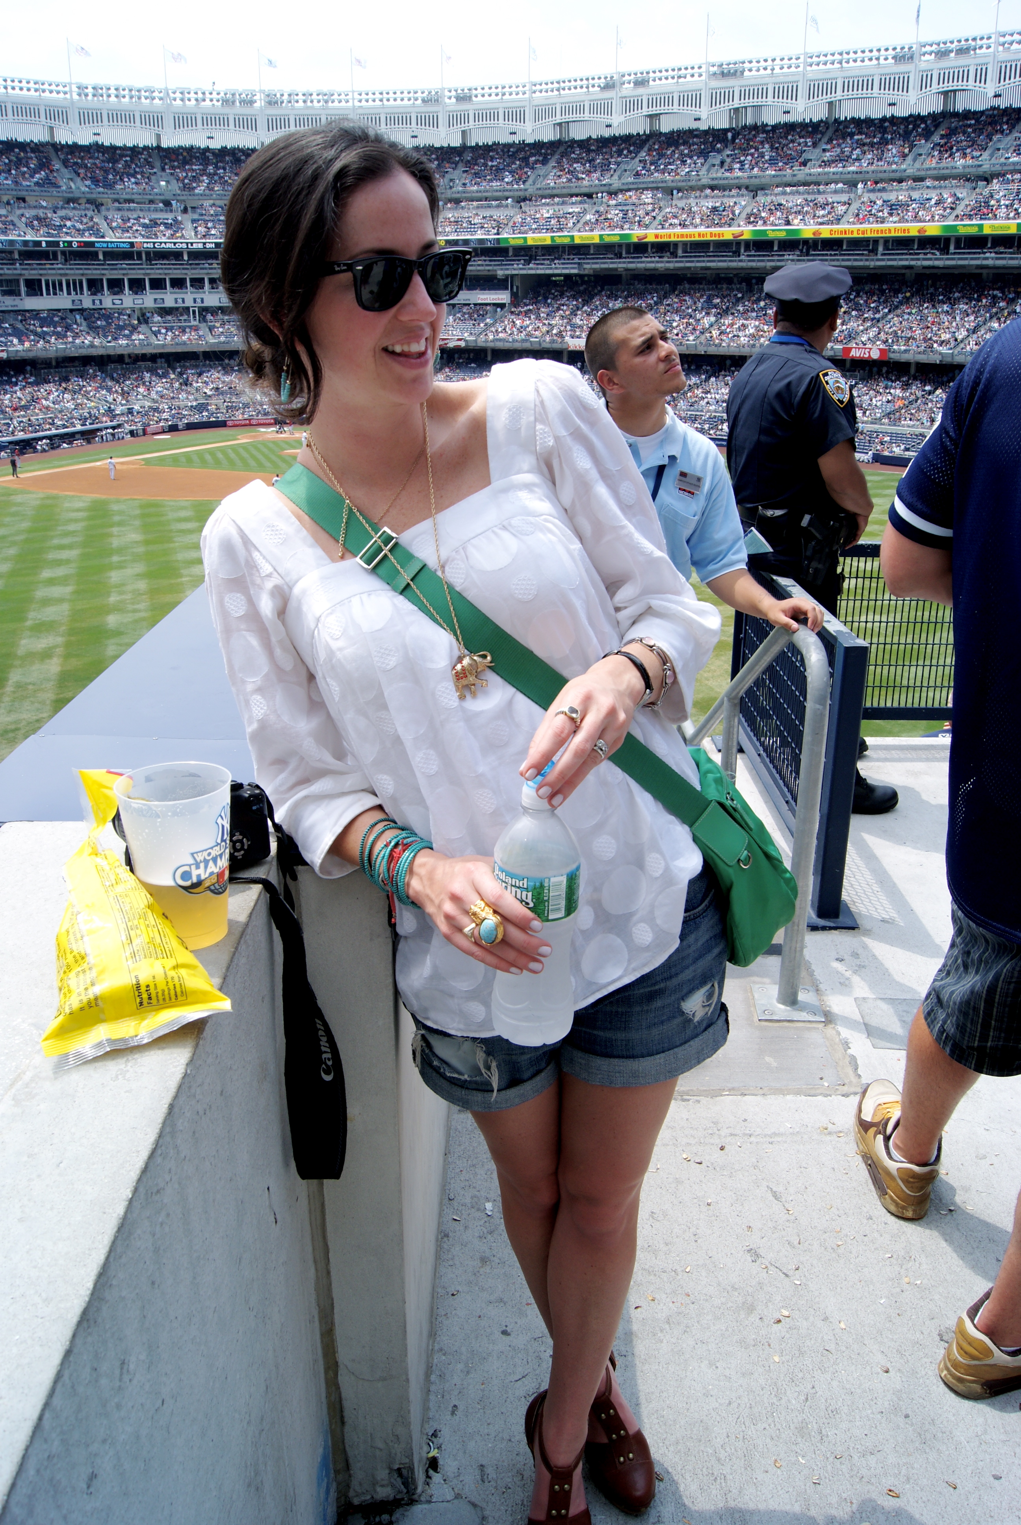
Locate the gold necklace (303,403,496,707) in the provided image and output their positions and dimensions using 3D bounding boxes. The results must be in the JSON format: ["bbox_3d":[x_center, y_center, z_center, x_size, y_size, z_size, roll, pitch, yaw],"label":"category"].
[{"bbox_3d":[-0.108,-0.206,1.090,0.180,0.270,0.210,-6,21,2],"label":"gold necklace"}]

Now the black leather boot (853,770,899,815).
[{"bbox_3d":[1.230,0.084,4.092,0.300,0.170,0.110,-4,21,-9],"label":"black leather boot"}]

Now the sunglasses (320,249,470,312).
[{"bbox_3d":[-0.137,-0.446,1.063,0.148,0.052,0.147,15,32,38],"label":"sunglasses"}]

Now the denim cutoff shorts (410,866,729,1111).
[{"bbox_3d":[0.062,0.199,1.308,0.380,0.290,0.270,-5,21,4],"label":"denim cutoff shorts"}]

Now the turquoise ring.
[{"bbox_3d":[-0.019,0.130,0.925,0.029,0.037,0.030,-21,0,-9],"label":"turquoise ring"}]

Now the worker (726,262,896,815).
[{"bbox_3d":[1.040,-0.736,3.927,0.530,1.820,0.550,-11,24,-26],"label":"worker"}]

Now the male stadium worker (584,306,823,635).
[{"bbox_3d":[0.400,-0.264,3.005,0.600,1.750,0.480,-6,22,-15],"label":"male stadium worker"}]

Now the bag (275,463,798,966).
[{"bbox_3d":[0.033,-0.046,1.220,0.520,0.570,0.300,0,21,0],"label":"bag"}]

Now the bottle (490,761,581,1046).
[{"bbox_3d":[0.021,0.118,0.965,0.073,0.238,0.073,0,21,0],"label":"bottle"}]

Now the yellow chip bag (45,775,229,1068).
[{"bbox_3d":[-0.355,0.126,1.039,0.155,0.243,0.070,-5,-20,-27],"label":"yellow chip bag"}]

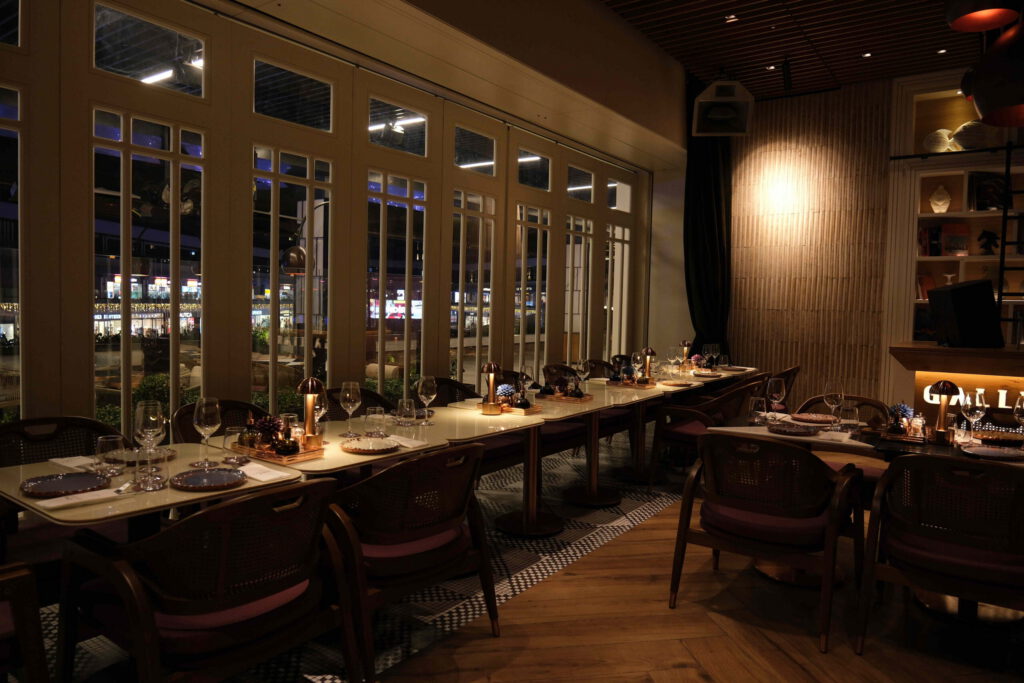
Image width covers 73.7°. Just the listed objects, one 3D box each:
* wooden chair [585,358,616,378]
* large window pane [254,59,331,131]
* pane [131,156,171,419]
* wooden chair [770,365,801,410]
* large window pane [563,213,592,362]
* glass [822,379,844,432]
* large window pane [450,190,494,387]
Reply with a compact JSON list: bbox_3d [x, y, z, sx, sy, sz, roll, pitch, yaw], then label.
[{"bbox_3d":[1.121,0.619,7.048,0.621,0.818,0.640,4,4,36],"label":"wooden chair"},{"bbox_3d":[-1.297,-1.453,4.092,0.040,0.292,0.546,4,4,36],"label":"large window pane"},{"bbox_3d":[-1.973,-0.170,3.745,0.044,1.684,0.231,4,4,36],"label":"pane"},{"bbox_3d":[2.422,0.658,6.496,0.630,0.810,0.660,4,4,36],"label":"wooden chair"},{"bbox_3d":[0.666,-0.359,6.873,0.040,1.726,0.500,4,4,36],"label":"large window pane"},{"bbox_3d":[1.703,0.339,3.615,0.098,0.238,0.098,4,4,36],"label":"glass"},{"bbox_3d":[-0.343,-0.337,5.996,0.049,1.871,0.601,4,4,36],"label":"large window pane"}]

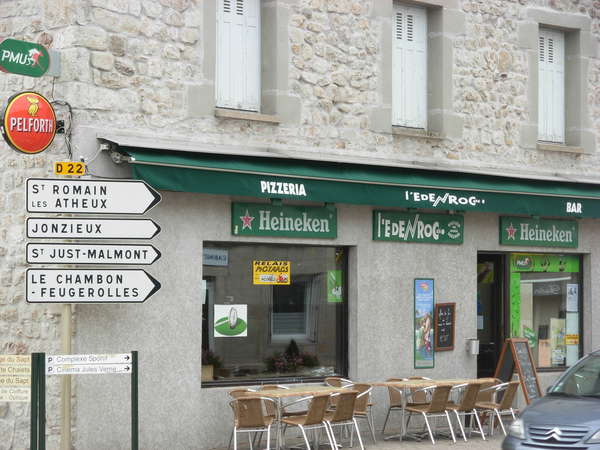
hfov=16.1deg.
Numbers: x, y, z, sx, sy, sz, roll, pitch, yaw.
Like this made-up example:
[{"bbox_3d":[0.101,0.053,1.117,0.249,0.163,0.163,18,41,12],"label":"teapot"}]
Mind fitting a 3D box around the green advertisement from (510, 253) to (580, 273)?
[{"bbox_3d":[3.743,0.585,32.369,0.030,0.280,1.980,-1,-2,38],"label":"green advertisement"}]

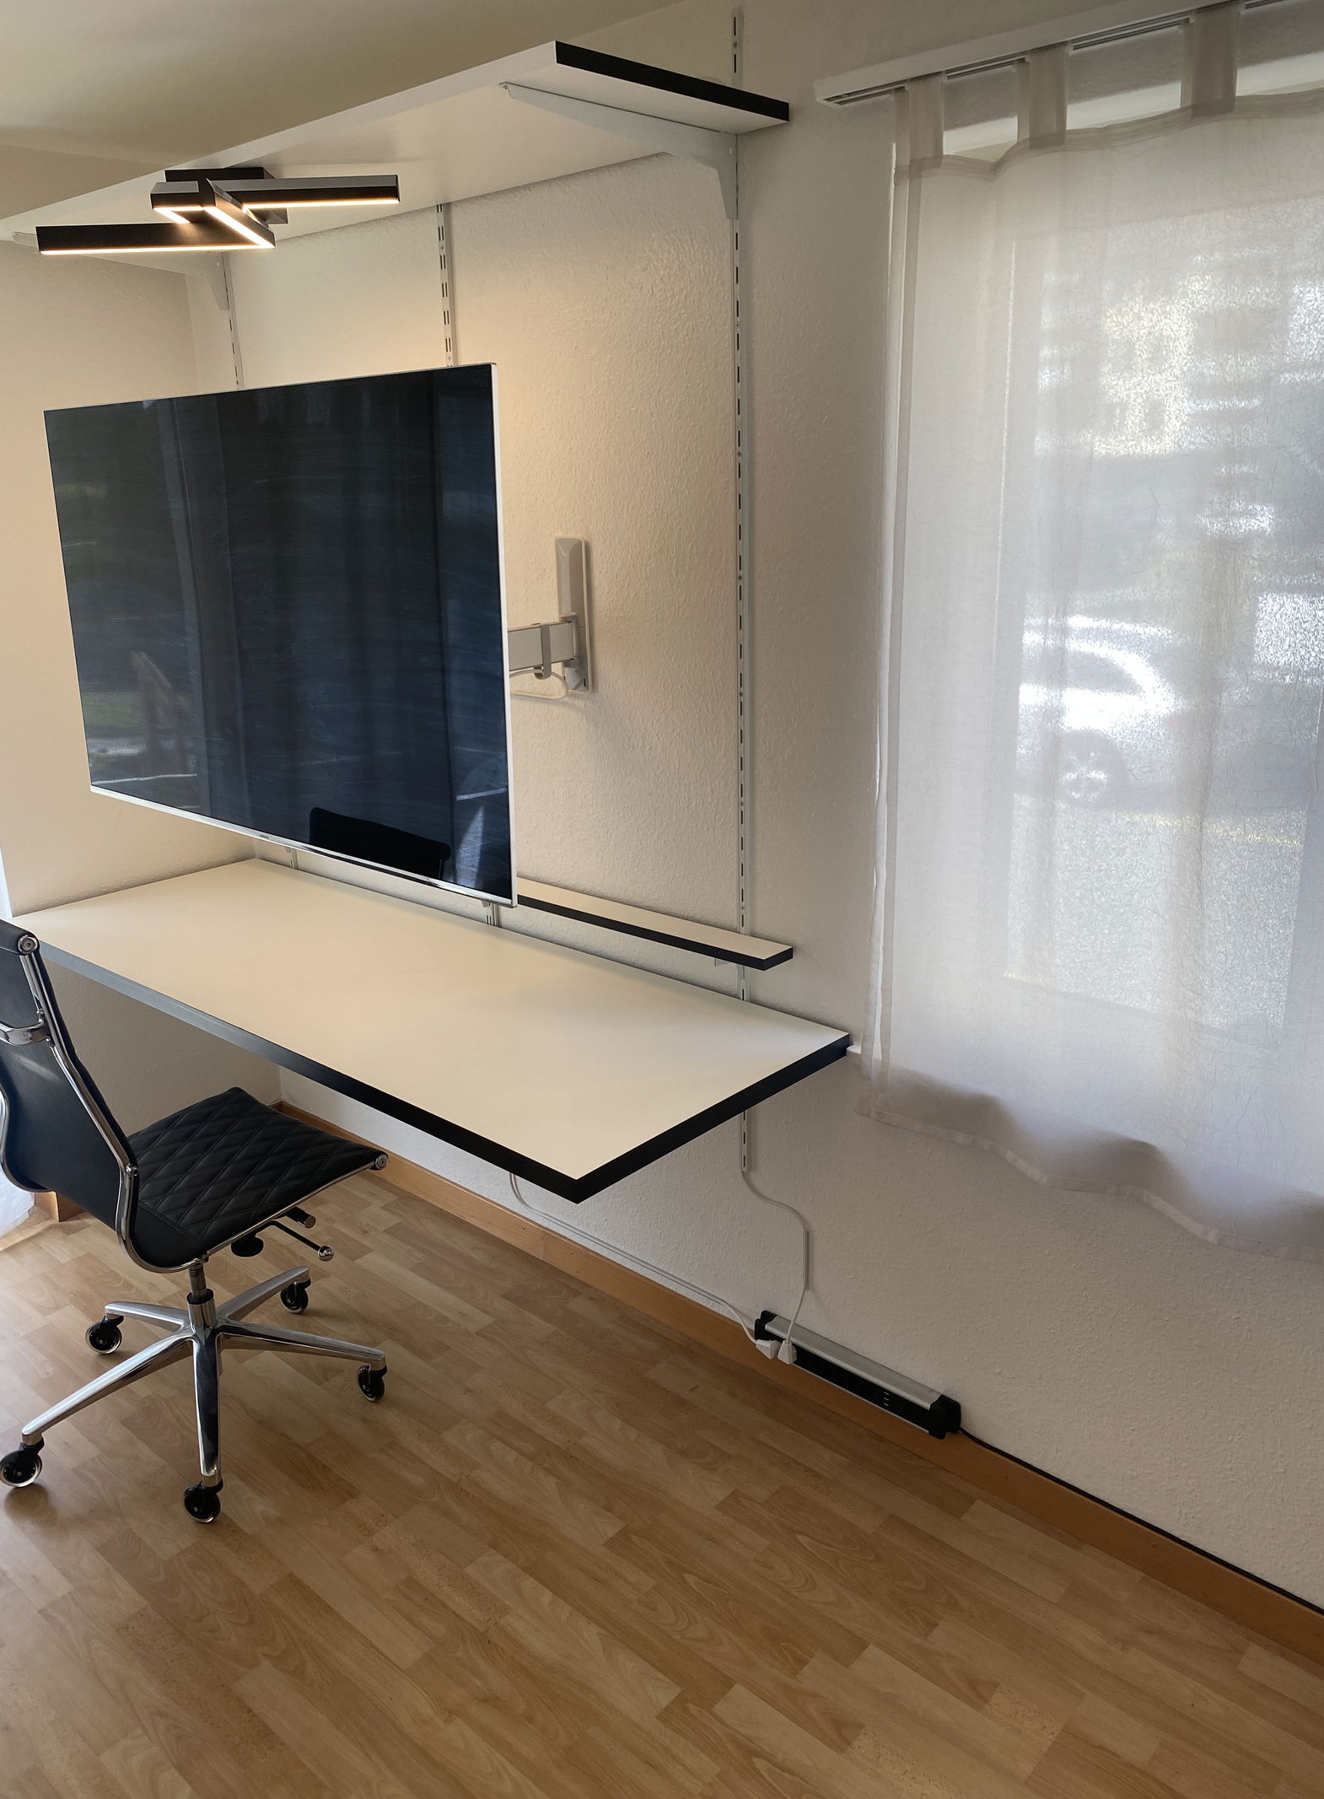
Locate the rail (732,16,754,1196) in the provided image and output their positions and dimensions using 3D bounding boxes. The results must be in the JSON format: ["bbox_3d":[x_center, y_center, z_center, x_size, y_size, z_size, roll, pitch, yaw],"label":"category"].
[{"bbox_3d":[0.144,-0.412,2.376,0.014,2.002,0.016,14,23,40],"label":"rail"}]

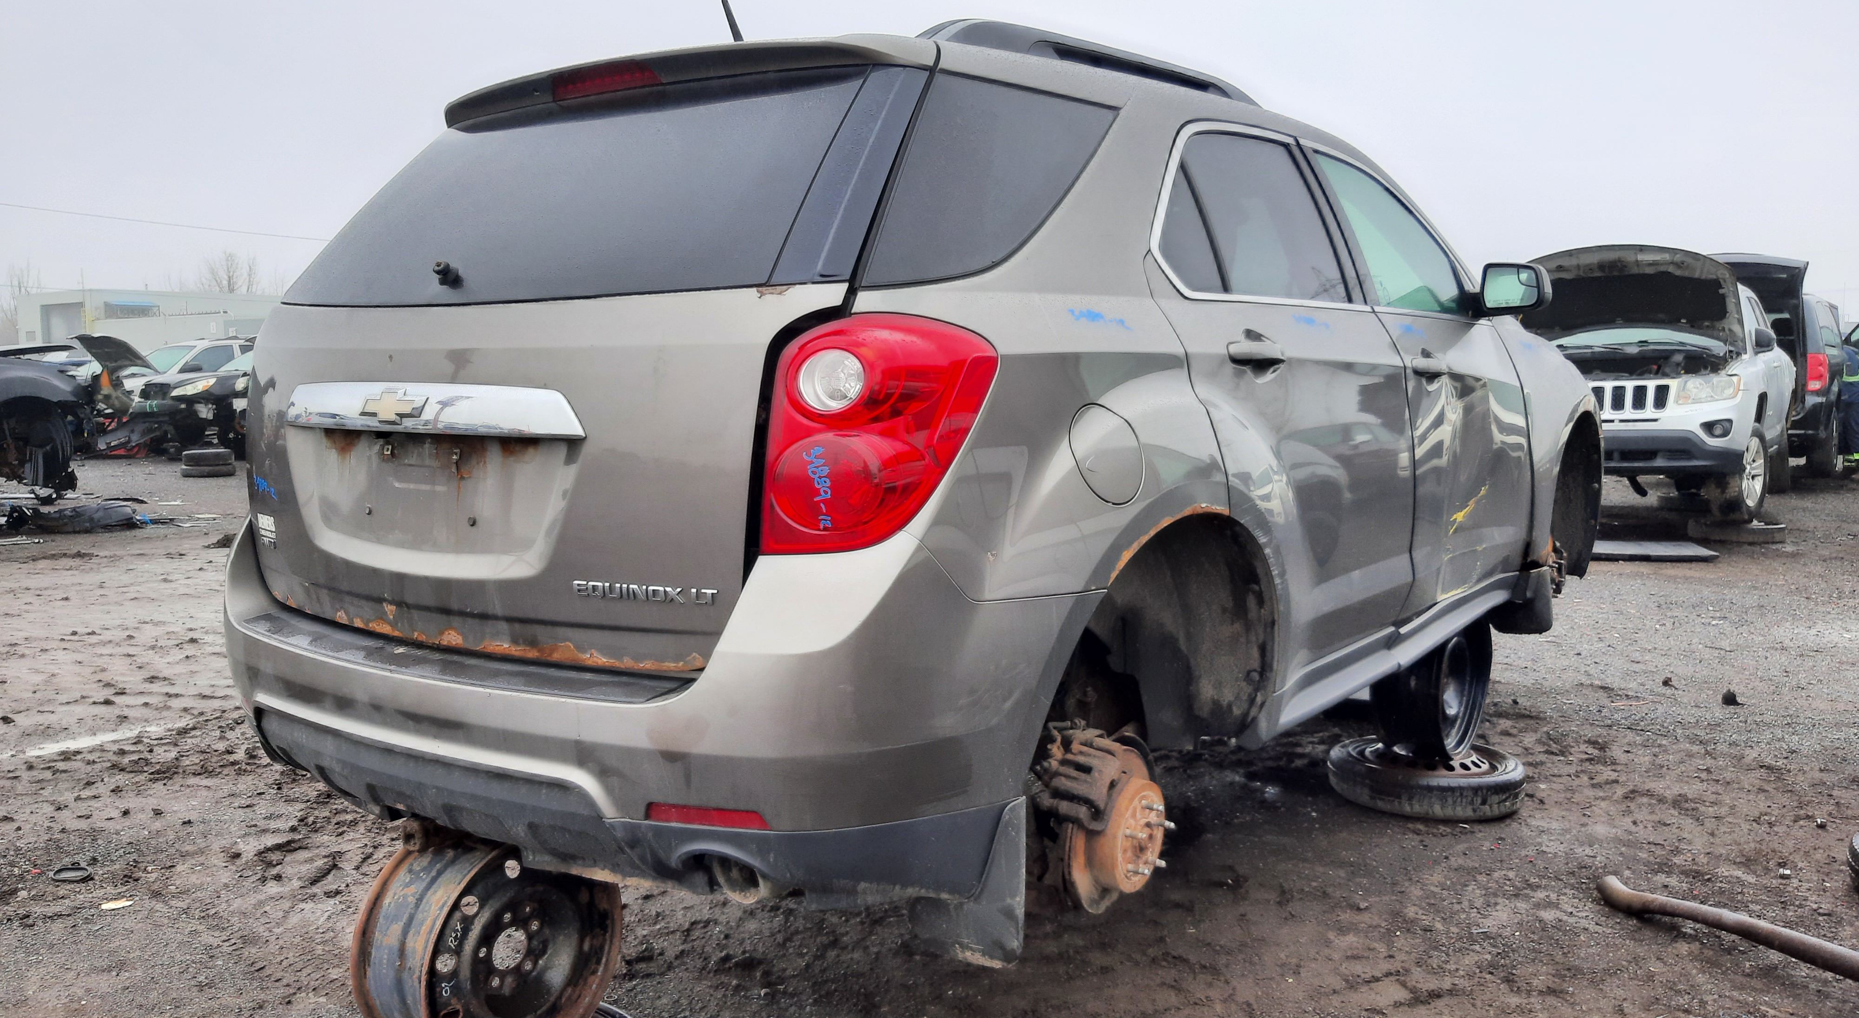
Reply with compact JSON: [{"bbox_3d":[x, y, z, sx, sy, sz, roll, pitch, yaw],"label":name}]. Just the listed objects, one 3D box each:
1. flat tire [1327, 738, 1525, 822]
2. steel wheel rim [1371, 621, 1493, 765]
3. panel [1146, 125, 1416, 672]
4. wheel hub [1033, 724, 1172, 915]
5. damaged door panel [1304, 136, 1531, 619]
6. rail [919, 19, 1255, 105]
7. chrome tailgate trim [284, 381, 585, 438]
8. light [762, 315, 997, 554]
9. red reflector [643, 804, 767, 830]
[{"bbox_3d":[1.466,0.787,4.130,0.555,0.120,0.555,-1,7,0],"label":"flat tire"},{"bbox_3d":[1.463,0.486,4.060,0.190,0.441,0.441,8,11,38],"label":"steel wheel rim"},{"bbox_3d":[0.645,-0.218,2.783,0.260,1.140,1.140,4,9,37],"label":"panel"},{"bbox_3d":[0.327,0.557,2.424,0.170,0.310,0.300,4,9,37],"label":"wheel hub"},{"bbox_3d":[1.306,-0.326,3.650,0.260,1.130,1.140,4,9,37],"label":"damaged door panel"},{"bbox_3d":[0.371,-0.836,2.680,0.070,0.090,1.300,4,9,37],"label":"rail"},{"bbox_3d":[-0.806,-0.157,2.153,0.785,0.090,0.075,4,9,37],"label":"chrome tailgate trim"},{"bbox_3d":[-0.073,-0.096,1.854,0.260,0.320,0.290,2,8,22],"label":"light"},{"bbox_3d":[-0.276,0.390,1.761,0.178,0.026,0.020,2,8,22],"label":"red reflector"}]

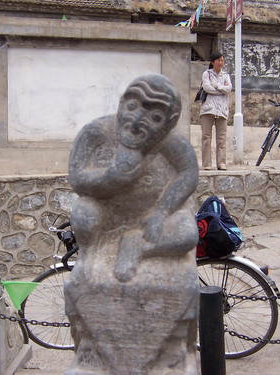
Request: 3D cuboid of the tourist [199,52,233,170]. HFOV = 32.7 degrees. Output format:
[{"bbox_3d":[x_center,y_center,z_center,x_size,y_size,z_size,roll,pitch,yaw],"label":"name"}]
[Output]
[{"bbox_3d":[1.055,-1.055,6.650,0.500,1.630,0.340,-1,3,-14],"label":"tourist"}]

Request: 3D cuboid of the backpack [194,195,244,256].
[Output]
[{"bbox_3d":[0.532,0.275,3.300,0.300,0.430,0.300,-9,0,22],"label":"backpack"}]

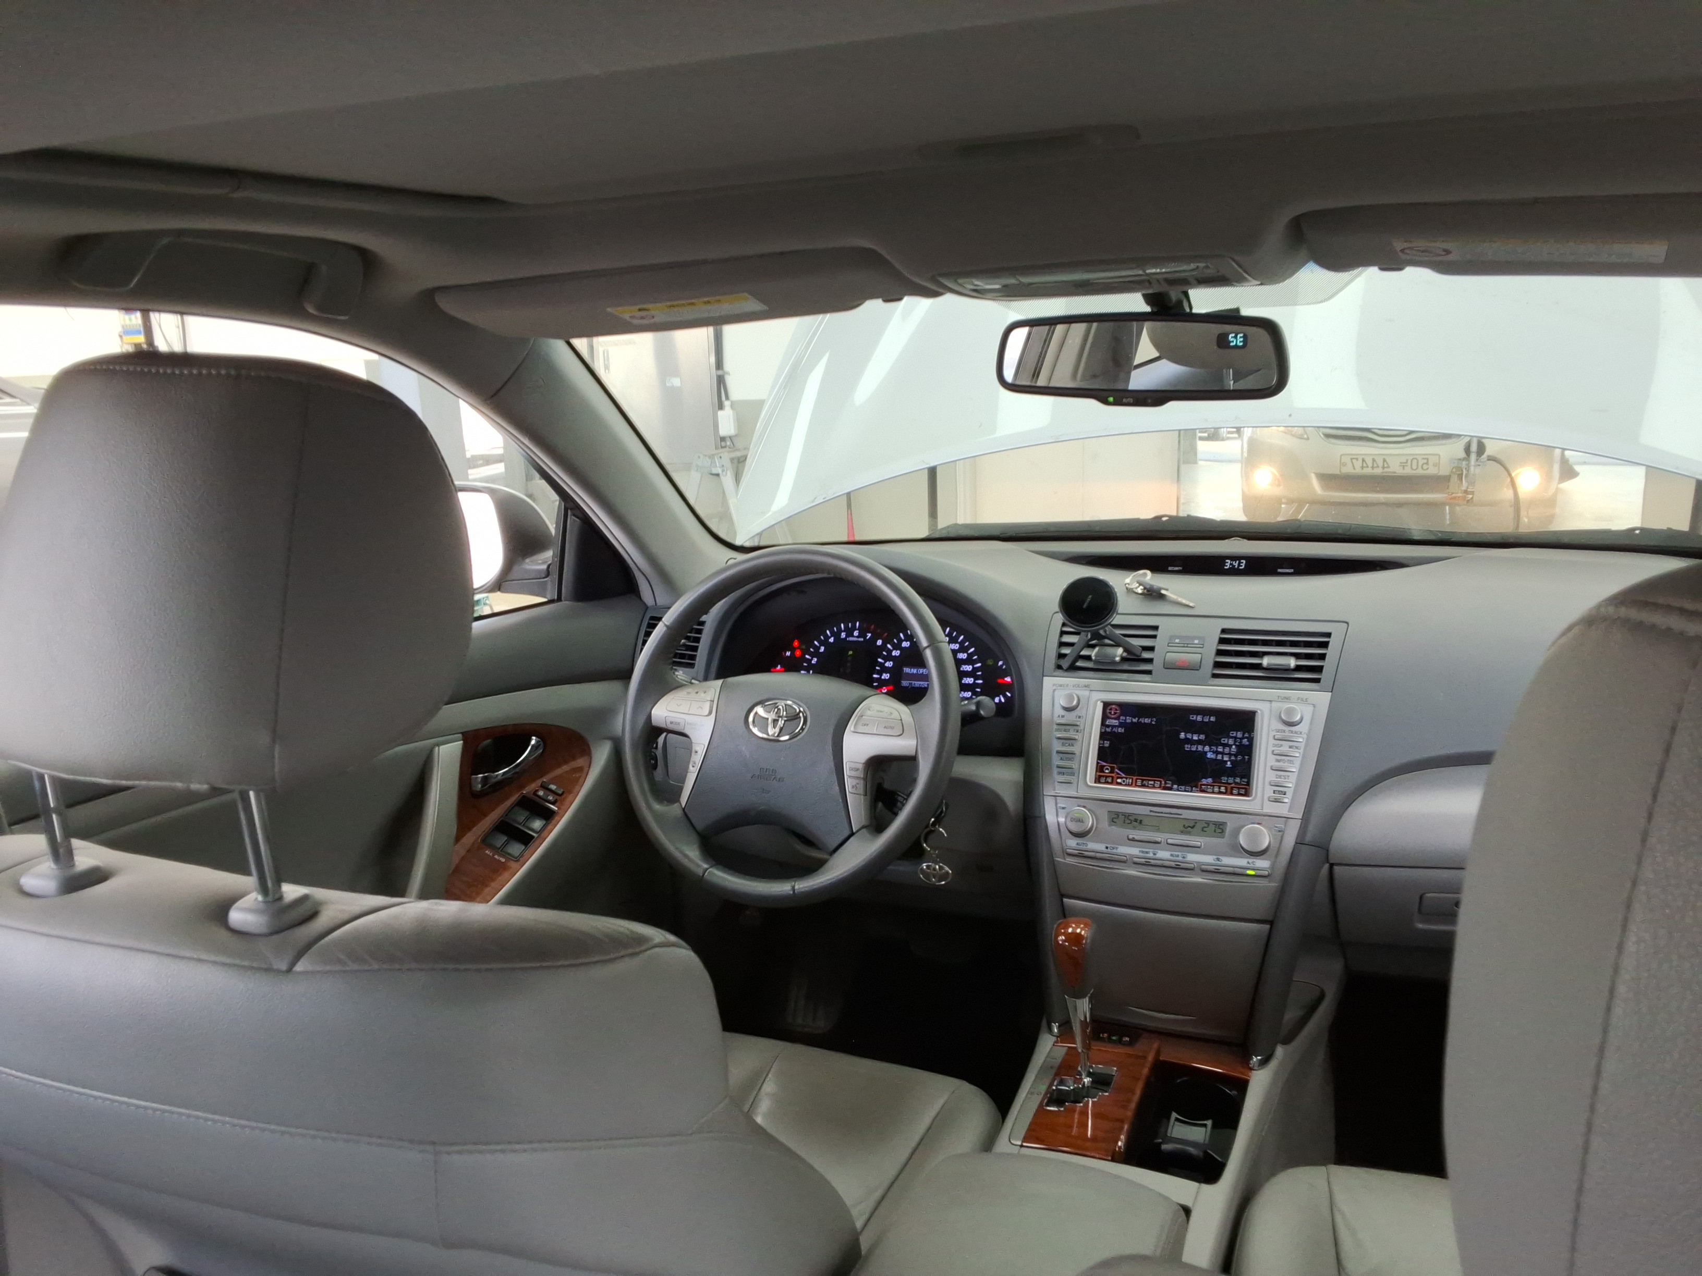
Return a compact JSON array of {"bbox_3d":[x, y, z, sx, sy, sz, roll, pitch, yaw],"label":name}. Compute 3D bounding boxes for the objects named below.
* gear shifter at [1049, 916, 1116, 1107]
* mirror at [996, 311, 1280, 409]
[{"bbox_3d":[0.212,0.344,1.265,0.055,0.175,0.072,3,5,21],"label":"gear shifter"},{"bbox_3d":[0.243,-0.230,1.129,0.250,0.072,0.042,7,20,35],"label":"mirror"}]

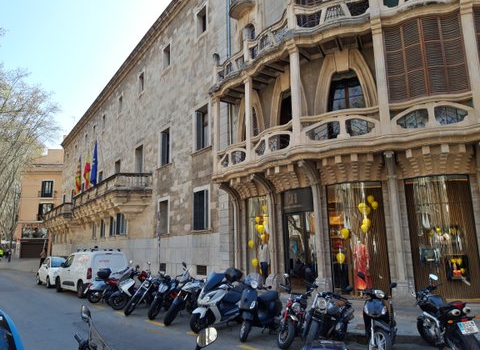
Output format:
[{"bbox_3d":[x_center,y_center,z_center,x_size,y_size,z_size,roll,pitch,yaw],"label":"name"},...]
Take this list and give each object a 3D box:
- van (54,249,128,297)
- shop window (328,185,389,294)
[{"bbox_3d":[-6.940,4.461,16.692,1.900,1.880,4.400,10,-15,-44],"label":"van"},{"bbox_3d":[3.904,2.051,11.831,1.880,3.640,0.250,-7,-12,27],"label":"shop window"}]

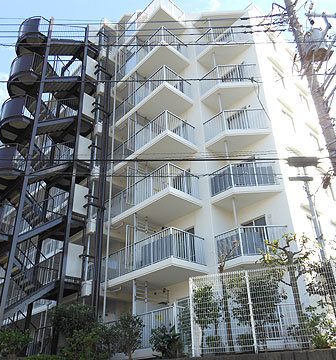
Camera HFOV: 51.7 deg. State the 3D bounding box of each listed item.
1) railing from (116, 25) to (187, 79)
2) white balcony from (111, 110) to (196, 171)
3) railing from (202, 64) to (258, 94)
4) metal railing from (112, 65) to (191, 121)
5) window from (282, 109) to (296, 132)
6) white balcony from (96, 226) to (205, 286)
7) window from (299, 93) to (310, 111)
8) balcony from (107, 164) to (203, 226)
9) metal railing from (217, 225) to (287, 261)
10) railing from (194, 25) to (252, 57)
[{"bbox_3d":[-0.969,-6.348,19.707,1.890,1.080,4.400,21,-36,-36],"label":"railing"},{"bbox_3d":[-0.816,-1.333,17.182,2.010,1.310,4.630,21,-36,-36],"label":"white balcony"},{"bbox_3d":[2.855,-5.027,16.875,2.799,1.092,0.647,-12,-30,17],"label":"railing"},{"bbox_3d":[-0.893,-3.918,18.423,1.890,1.080,4.450,21,-36,-36],"label":"metal railing"},{"bbox_3d":[5.818,-2.763,16.545,0.952,0.980,0.120,22,-37,-37],"label":"window"},{"bbox_3d":[-0.781,3.615,14.630,1.862,1.372,4.816,22,-37,-37],"label":"white balcony"},{"bbox_3d":[7.690,-4.249,19.361,0.840,0.952,0.120,22,-37,-37],"label":"window"},{"bbox_3d":[-0.724,1.088,15.881,2.010,1.310,4.630,21,-36,-36],"label":"balcony"},{"bbox_3d":[3.109,2.323,12.881,2.760,1.080,0.740,-12,-30,18],"label":"metal railing"},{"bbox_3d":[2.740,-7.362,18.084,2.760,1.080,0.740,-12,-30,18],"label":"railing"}]

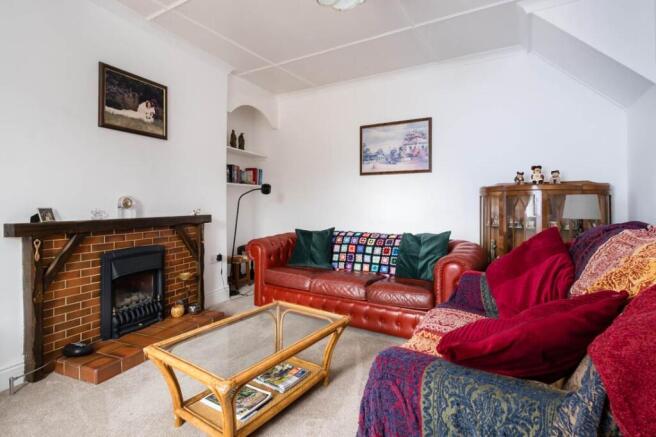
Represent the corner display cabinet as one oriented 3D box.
[{"bbox_3d":[1.839,0.320,2.488,0.968,1.258,0.397,1,2,27],"label":"corner display cabinet"}]

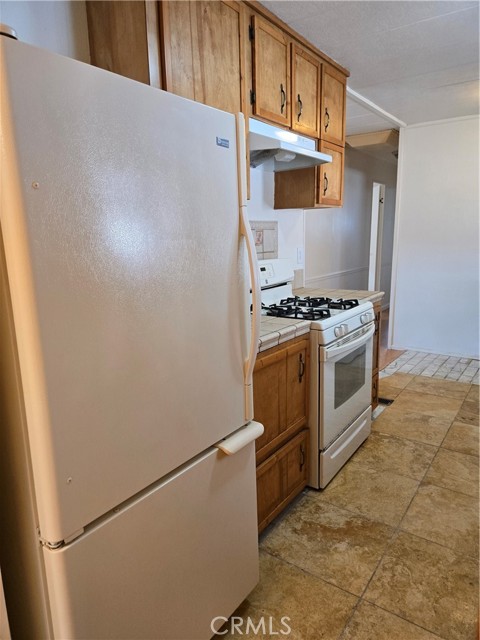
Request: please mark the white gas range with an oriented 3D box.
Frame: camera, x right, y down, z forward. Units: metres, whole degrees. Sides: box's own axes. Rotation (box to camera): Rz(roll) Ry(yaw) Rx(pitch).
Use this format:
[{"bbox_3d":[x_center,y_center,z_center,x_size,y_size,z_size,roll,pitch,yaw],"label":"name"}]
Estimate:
[{"bbox_3d":[0.359,0.237,2.560,0.715,1.140,0.760,7,14,35],"label":"white gas range"}]

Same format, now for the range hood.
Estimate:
[{"bbox_3d":[0.178,-0.980,2.417,0.420,0.150,0.760,7,14,35],"label":"range hood"}]

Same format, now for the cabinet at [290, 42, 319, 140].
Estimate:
[{"bbox_3d":[0.259,-1.318,2.559,0.320,0.440,0.350,7,14,35],"label":"cabinet"}]

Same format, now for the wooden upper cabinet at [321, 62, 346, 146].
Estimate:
[{"bbox_3d":[0.485,-1.391,2.865,0.320,0.445,0.395,7,14,35],"label":"wooden upper cabinet"}]

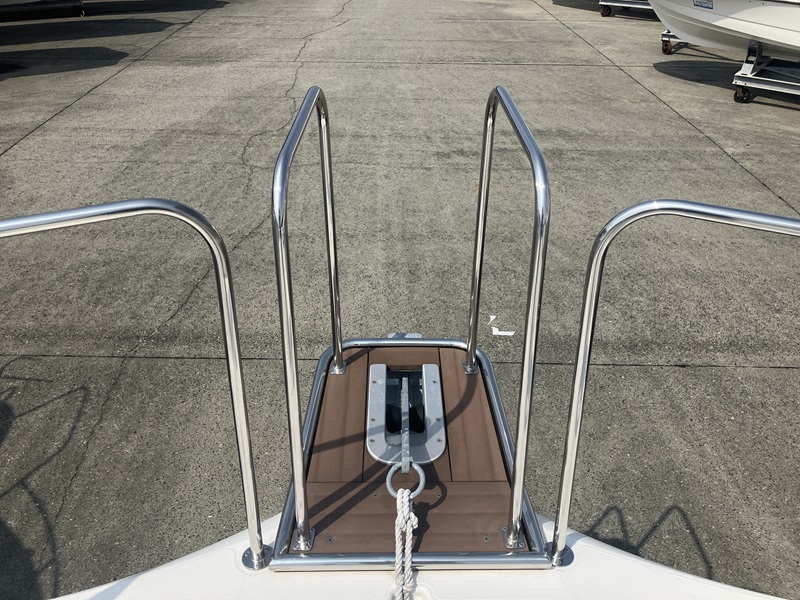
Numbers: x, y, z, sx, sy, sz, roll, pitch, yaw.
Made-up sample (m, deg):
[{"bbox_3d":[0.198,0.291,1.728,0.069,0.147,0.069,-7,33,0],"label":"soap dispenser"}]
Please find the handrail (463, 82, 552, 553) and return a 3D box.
[{"bbox_3d":[0.218,0.013,1.363,0.055,0.805,0.605,-2,34,-4],"label":"handrail"}]

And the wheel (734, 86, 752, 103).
[{"bbox_3d":[6.066,-3.618,11.450,0.270,0.270,0.080,24,39,31],"label":"wheel"}]

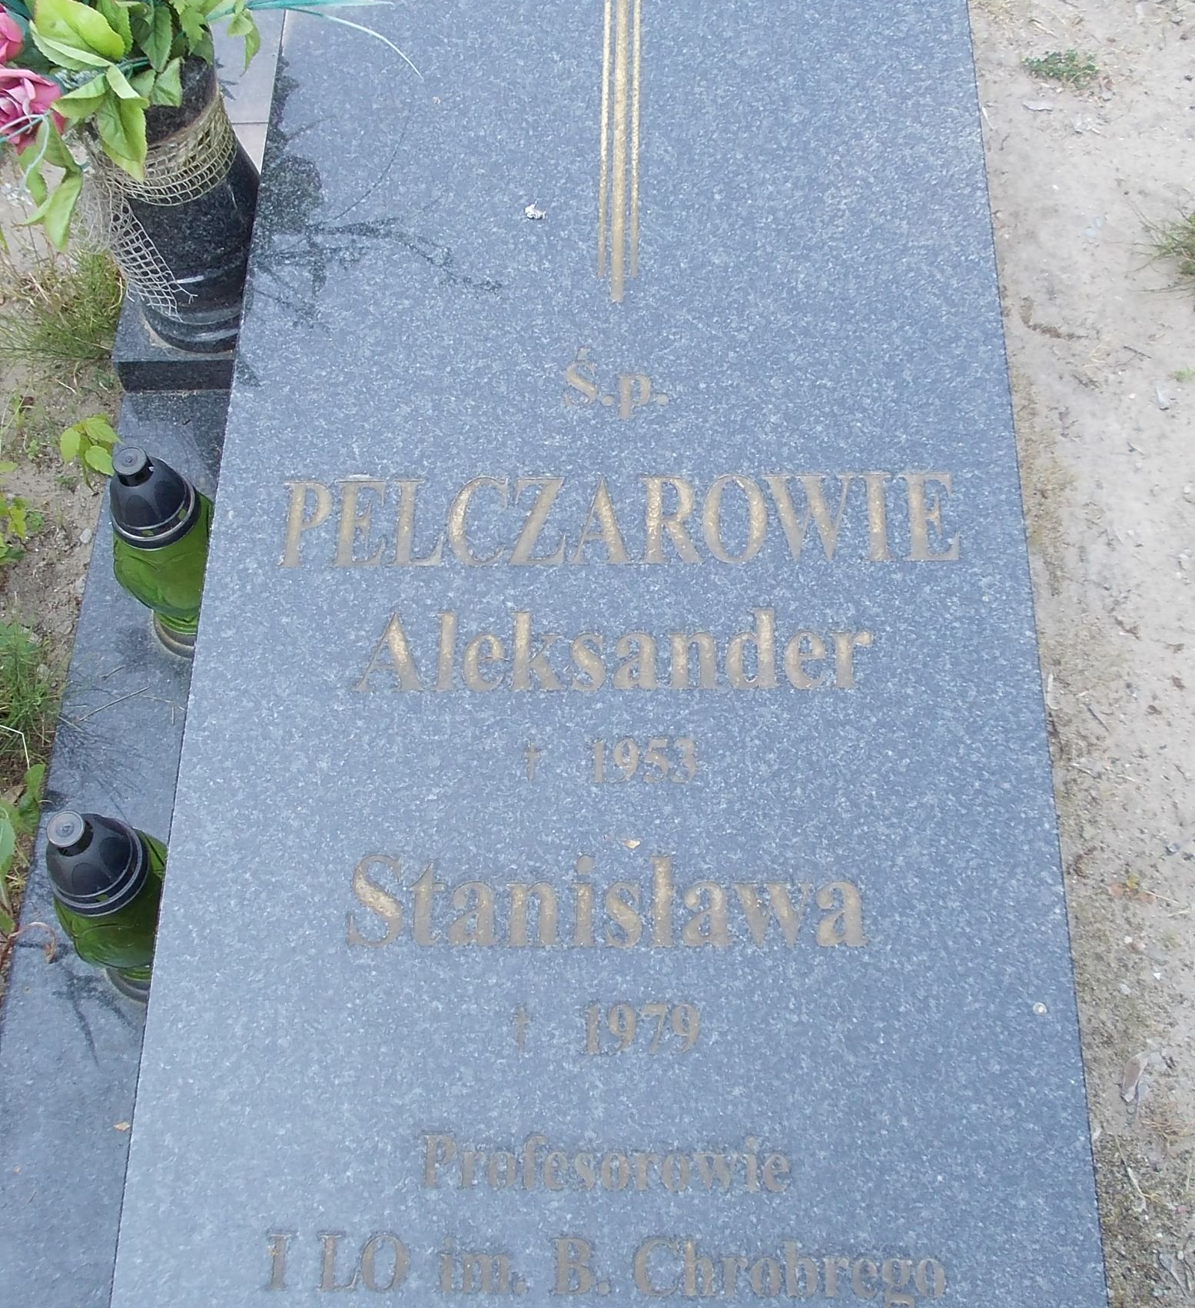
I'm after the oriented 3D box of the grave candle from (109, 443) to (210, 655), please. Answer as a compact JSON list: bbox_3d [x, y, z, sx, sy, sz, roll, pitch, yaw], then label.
[{"bbox_3d":[-0.364,-0.096,1.500,0.108,0.244,0.108,-2,61,3],"label":"grave candle"}]

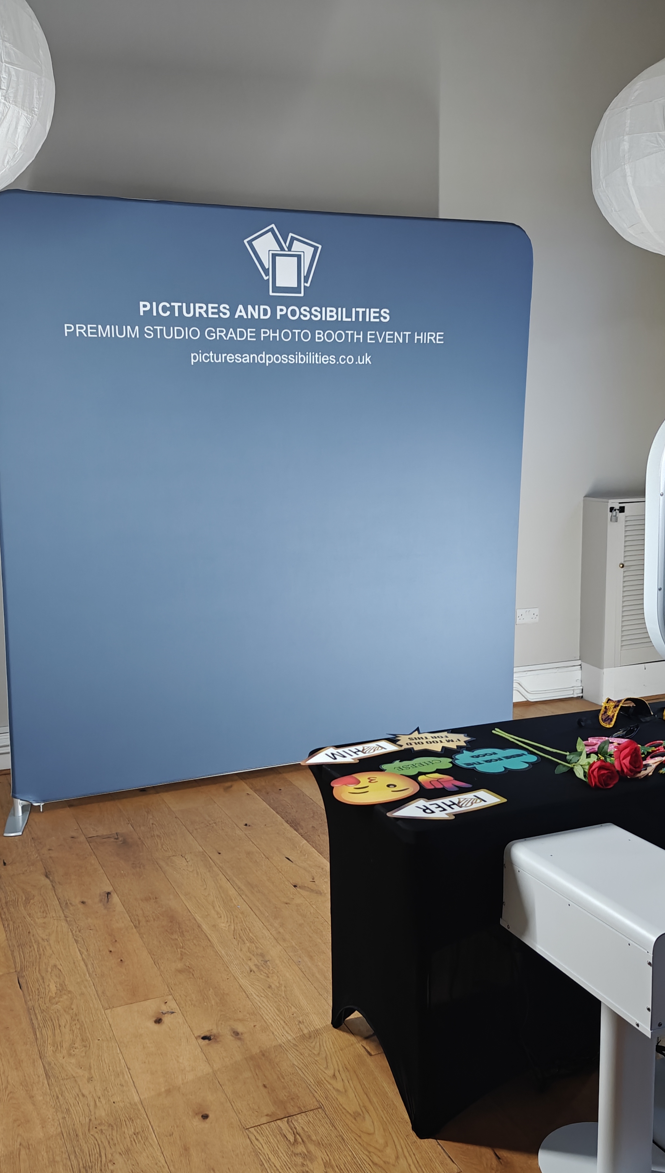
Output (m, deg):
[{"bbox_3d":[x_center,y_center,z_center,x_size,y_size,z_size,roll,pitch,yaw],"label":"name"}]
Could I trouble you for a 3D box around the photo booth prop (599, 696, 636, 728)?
[{"bbox_3d":[0.818,0.341,2.891,0.165,0.062,0.068,-6,10,-29],"label":"photo booth prop"}]

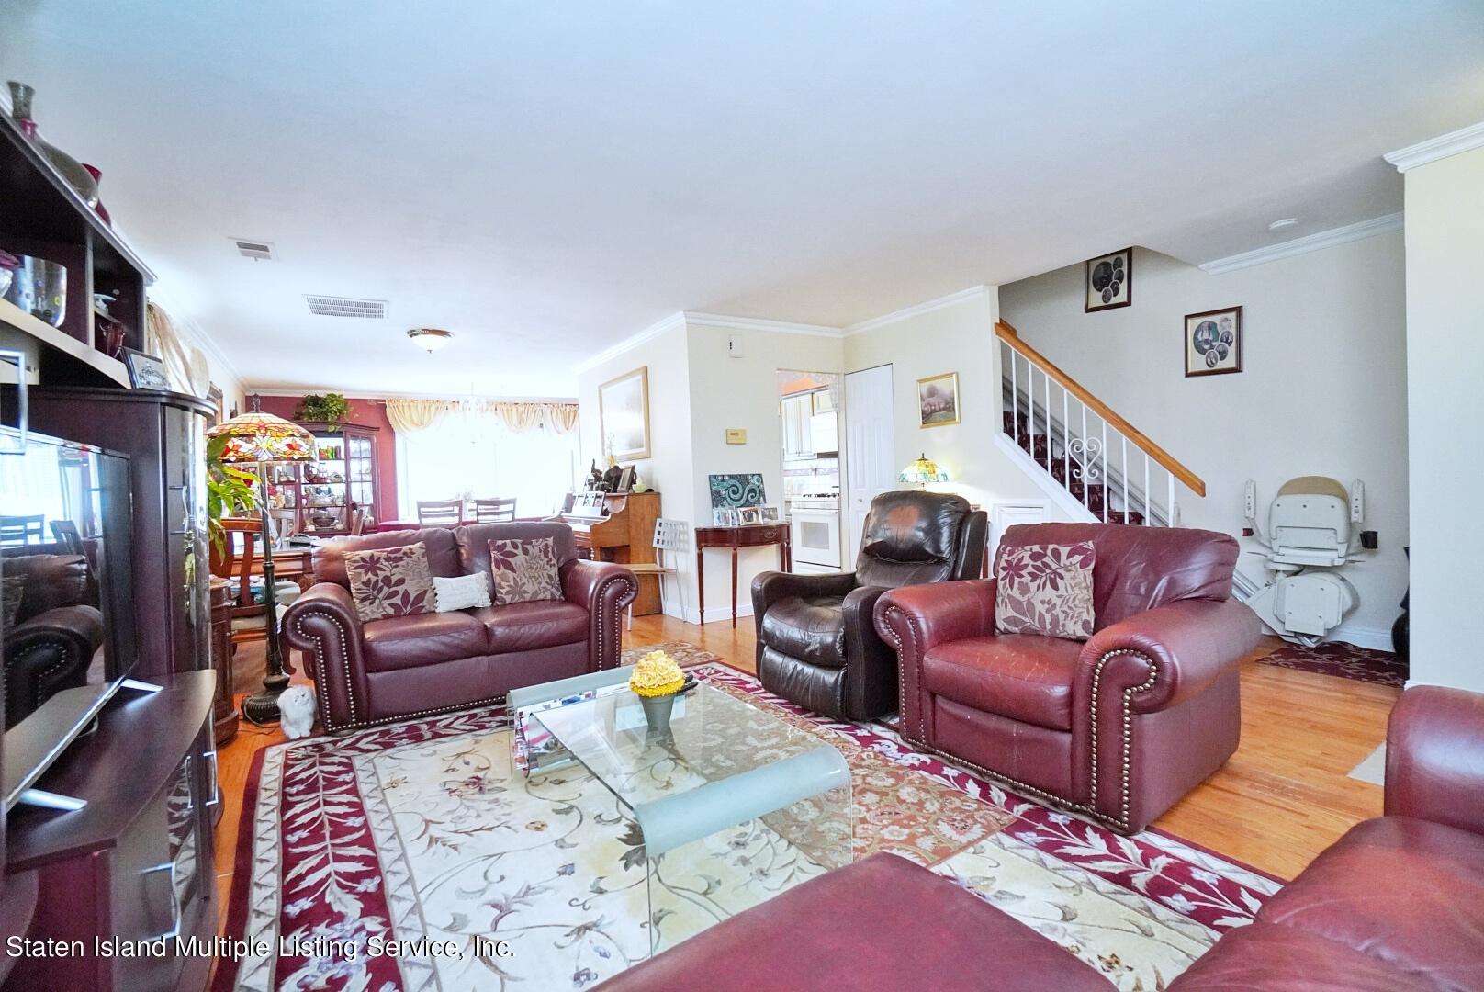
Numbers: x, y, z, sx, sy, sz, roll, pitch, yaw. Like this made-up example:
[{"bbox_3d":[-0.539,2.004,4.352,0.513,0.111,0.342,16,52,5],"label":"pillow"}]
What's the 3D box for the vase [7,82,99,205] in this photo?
[{"bbox_3d":[-1.828,-0.902,1.583,0.235,0.285,0.235,-4,2,-33],"label":"vase"}]

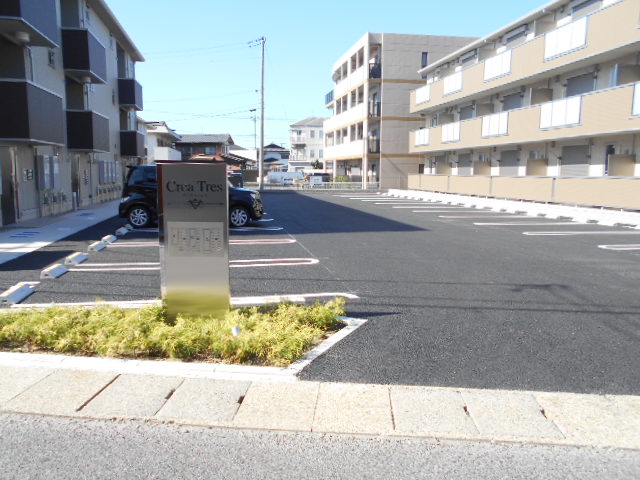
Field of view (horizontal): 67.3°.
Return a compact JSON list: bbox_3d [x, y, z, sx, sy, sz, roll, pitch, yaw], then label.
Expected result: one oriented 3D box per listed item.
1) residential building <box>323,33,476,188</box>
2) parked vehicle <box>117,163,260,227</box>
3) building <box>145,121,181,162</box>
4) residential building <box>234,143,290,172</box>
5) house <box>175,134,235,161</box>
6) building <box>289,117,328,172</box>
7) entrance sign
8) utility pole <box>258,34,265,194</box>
[{"bbox_3d":[7.590,-11.223,46.916,11.700,12.065,16.500,-1,8,-11],"label":"residential building"},{"bbox_3d":[-3.521,-1.263,13.531,3.850,1.660,1.700,-1,8,-11],"label":"parked vehicle"},{"bbox_3d":[-20.523,-9.718,53.736,8.000,7.030,9.000,-1,8,-11],"label":"building"},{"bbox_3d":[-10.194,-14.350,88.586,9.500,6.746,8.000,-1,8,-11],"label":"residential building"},{"bbox_3d":[-16.528,-11.716,69.172,9.000,6.791,7.500,1,8,5],"label":"house"},{"bbox_3d":[0.150,-14.001,75.253,9.200,10.045,8.000,-1,8,-11],"label":"building"},{"bbox_3d":[-1.176,0.042,4.590,0.627,1.560,0.160,-1,8,-6],"label":"entrance sign"},{"bbox_3d":[-4.666,-10.111,38.983,0.360,12.055,0.360,-1,8,-11],"label":"utility pole"}]

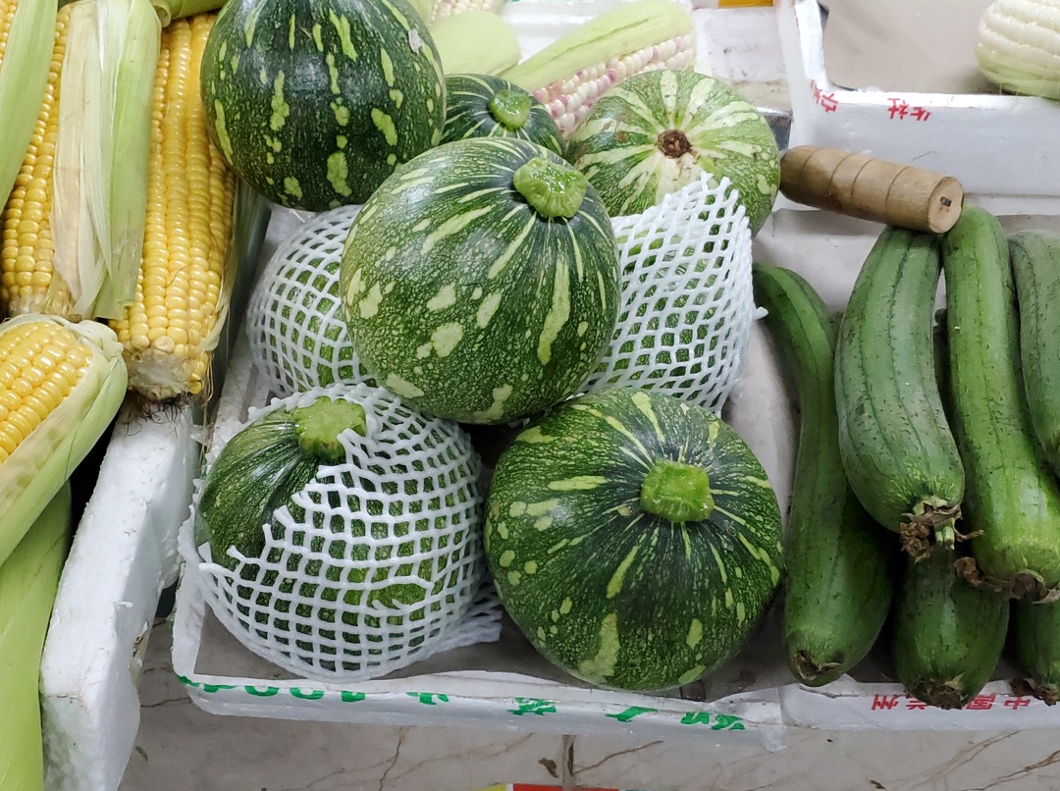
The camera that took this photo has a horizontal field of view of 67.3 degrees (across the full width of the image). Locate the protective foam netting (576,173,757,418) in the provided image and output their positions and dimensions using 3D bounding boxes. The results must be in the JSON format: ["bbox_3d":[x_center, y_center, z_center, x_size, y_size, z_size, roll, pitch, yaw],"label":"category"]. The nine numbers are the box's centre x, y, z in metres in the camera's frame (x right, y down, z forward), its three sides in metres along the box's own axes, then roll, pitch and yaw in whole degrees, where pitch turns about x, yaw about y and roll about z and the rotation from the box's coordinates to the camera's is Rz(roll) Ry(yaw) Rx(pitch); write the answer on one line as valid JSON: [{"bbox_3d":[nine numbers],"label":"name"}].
[{"bbox_3d":[0.083,-0.057,0.515,0.137,0.140,0.145,-1,58,-1],"label":"protective foam netting"}]

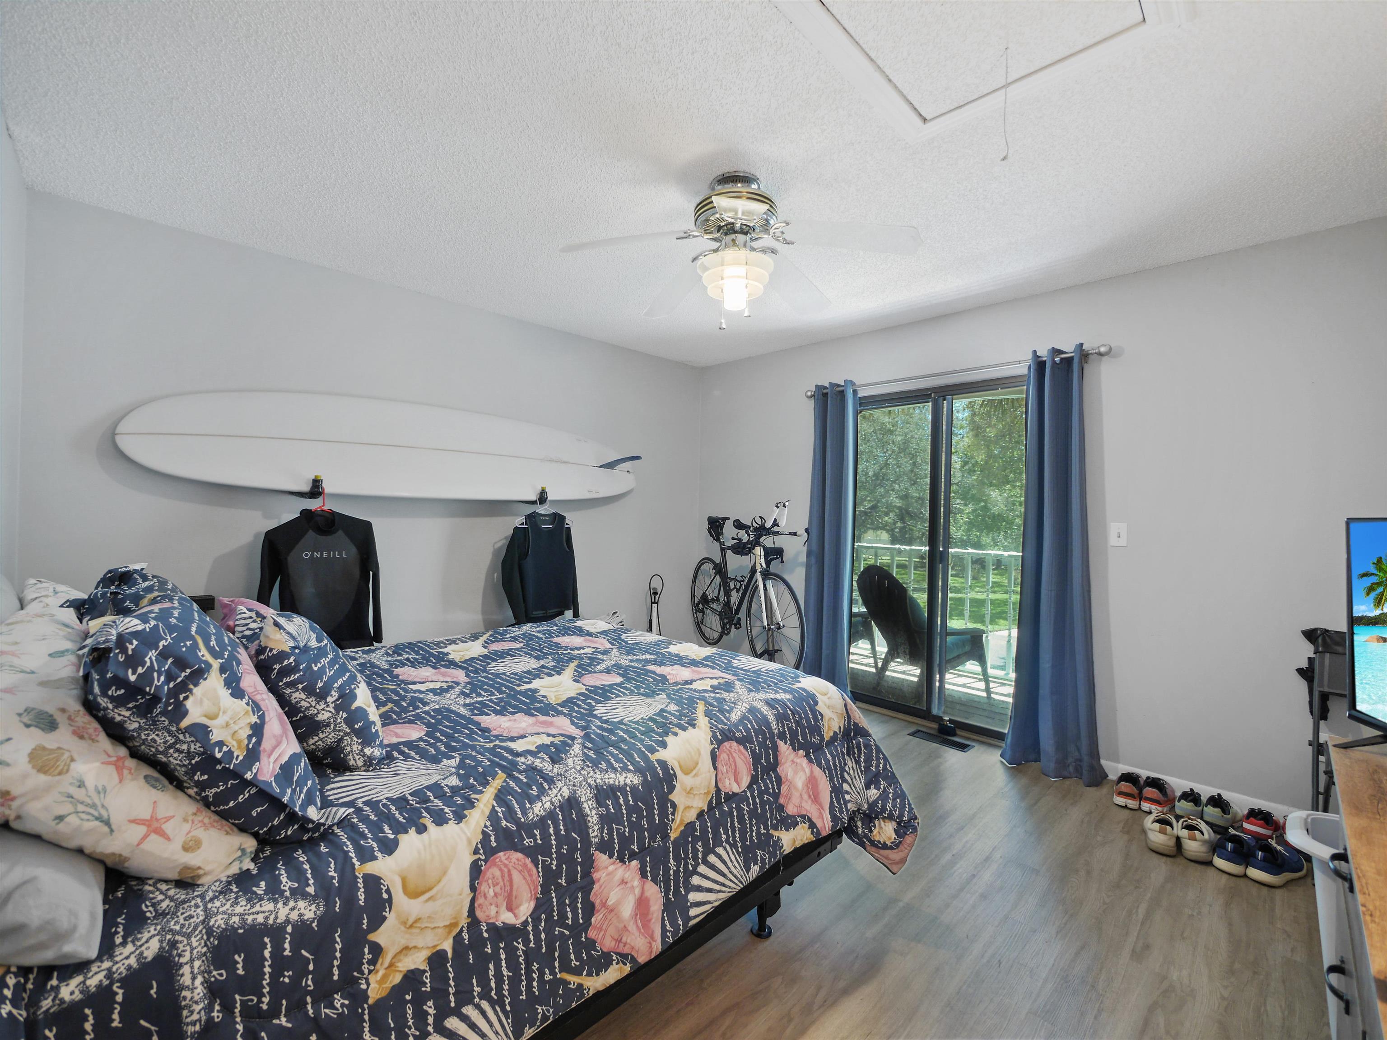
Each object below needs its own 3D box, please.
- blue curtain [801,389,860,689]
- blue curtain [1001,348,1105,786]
[{"bbox_3d":[0.910,0.152,3.718,0.150,2.120,0.400,0,2,-45],"label":"blue curtain"},{"bbox_3d":[1.809,0.192,2.774,0.200,2.110,0.430,0,1,-44],"label":"blue curtain"}]

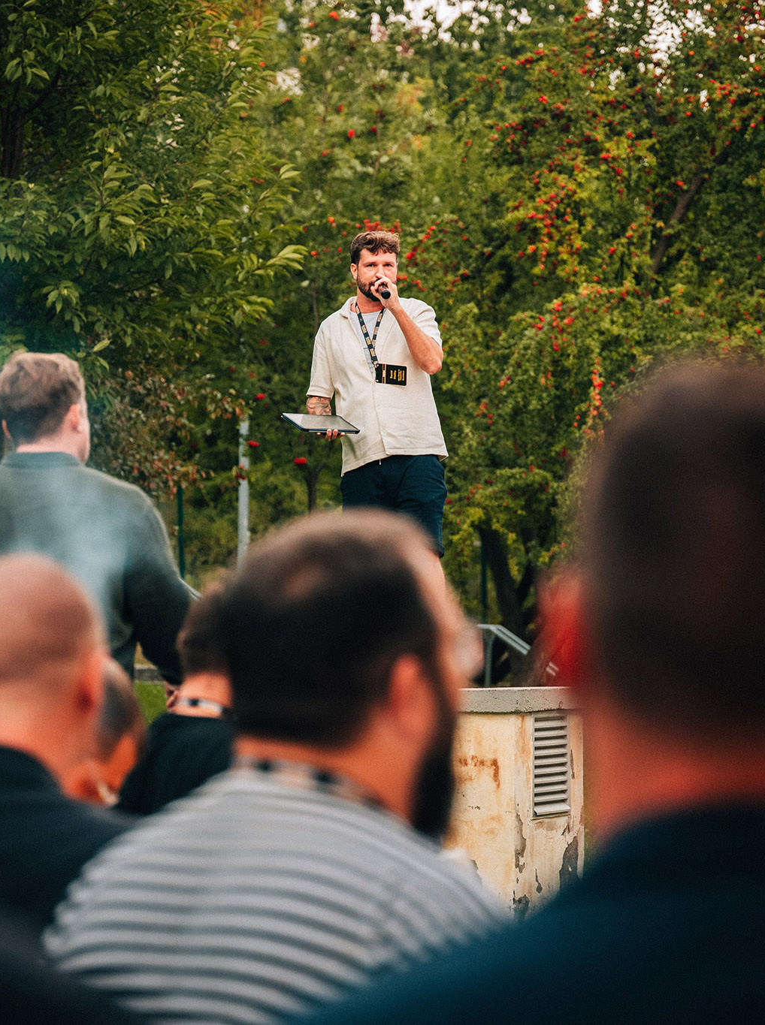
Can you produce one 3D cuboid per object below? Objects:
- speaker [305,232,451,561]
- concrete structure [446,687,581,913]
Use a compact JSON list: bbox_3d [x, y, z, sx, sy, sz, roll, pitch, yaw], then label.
[{"bbox_3d":[0.000,-0.200,12.250,0.620,1.810,0.460,0,-2,-2],"label":"speaker"},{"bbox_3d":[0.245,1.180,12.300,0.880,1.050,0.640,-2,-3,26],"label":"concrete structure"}]

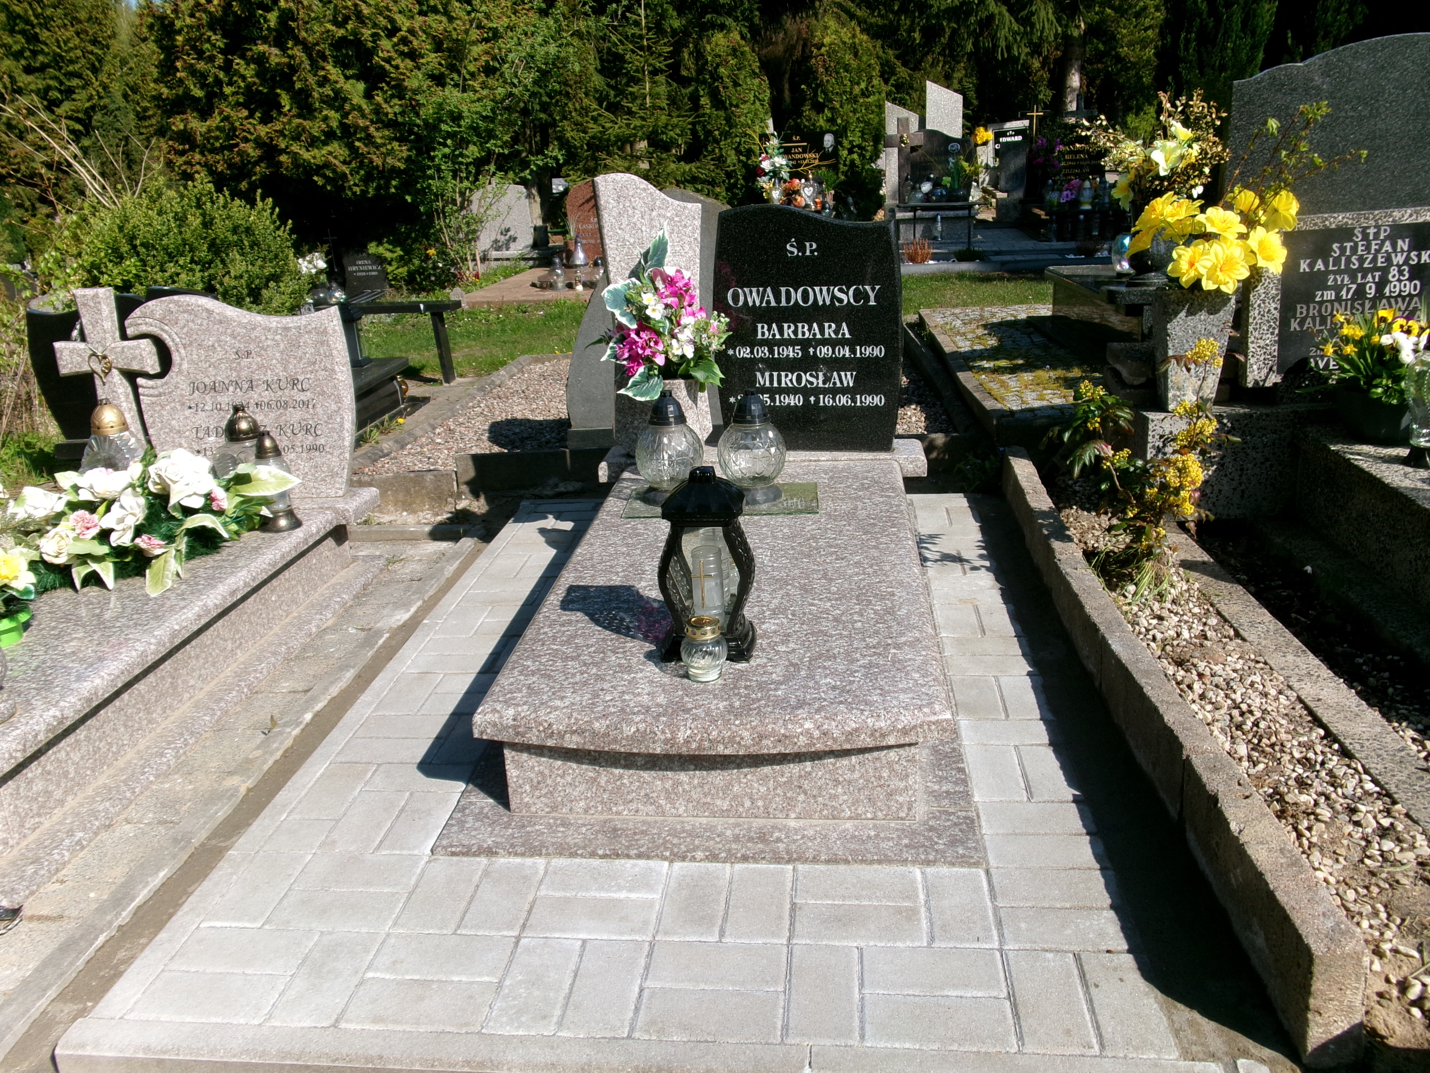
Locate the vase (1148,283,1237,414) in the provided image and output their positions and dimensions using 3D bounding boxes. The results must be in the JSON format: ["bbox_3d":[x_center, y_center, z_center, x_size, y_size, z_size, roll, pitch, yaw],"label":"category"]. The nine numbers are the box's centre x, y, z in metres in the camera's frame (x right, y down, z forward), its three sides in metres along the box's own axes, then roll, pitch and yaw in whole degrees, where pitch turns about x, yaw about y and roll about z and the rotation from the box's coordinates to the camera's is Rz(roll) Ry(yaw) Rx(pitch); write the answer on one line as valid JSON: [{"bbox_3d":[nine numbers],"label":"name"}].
[{"bbox_3d":[1.259,-0.496,3.058,0.165,0.300,0.145,-3,18,2],"label":"vase"}]

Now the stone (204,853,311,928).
[{"bbox_3d":[-0.757,0.614,1.932,0.100,0.060,0.200,-1,19,6],"label":"stone"}]

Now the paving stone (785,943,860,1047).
[{"bbox_3d":[0.151,0.656,1.606,0.100,0.060,0.200,-1,19,6],"label":"paving stone"}]

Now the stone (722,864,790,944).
[{"bbox_3d":[0.071,0.596,1.806,0.098,0.060,0.191,-1,19,6],"label":"stone"}]

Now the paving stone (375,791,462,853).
[{"bbox_3d":[-0.518,0.532,2.057,0.100,0.060,0.200,-1,19,6],"label":"paving stone"}]

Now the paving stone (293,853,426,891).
[{"bbox_3d":[-0.583,0.583,1.921,0.200,0.060,0.100,-1,19,6],"label":"paving stone"}]

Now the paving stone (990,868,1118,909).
[{"bbox_3d":[0.534,0.575,1.813,0.200,0.055,0.100,-1,19,6],"label":"paving stone"}]

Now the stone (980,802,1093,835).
[{"bbox_3d":[0.546,0.506,1.982,0.200,0.060,0.100,-1,19,6],"label":"stone"}]

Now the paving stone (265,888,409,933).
[{"bbox_3d":[-0.596,0.620,1.845,0.200,0.055,0.100,-1,19,6],"label":"paving stone"}]

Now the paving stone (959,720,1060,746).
[{"bbox_3d":[0.585,0.411,2.273,0.196,0.060,0.097,-1,19,6],"label":"paving stone"}]

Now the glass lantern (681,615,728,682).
[{"bbox_3d":[-0.018,0.197,2.020,0.080,0.100,0.080,-1,19,6],"label":"glass lantern"}]

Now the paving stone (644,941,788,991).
[{"bbox_3d":[0.004,0.646,1.682,0.200,0.055,0.100,-1,19,6],"label":"paving stone"}]

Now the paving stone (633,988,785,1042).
[{"bbox_3d":[-0.006,0.678,1.588,0.200,0.055,0.100,-1,19,6],"label":"paving stone"}]

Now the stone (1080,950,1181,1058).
[{"bbox_3d":[0.564,0.668,1.599,0.100,0.060,0.200,-1,19,6],"label":"stone"}]

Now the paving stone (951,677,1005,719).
[{"bbox_3d":[0.554,0.368,2.449,0.100,0.060,0.199,-1,19,6],"label":"paving stone"}]

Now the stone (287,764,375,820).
[{"bbox_3d":[-0.727,0.514,2.213,0.100,0.060,0.200,-1,19,6],"label":"stone"}]

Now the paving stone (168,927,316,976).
[{"bbox_3d":[-0.717,0.662,1.782,0.200,0.060,0.099,-1,19,6],"label":"paving stone"}]

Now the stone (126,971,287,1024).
[{"bbox_3d":[-0.715,0.681,1.653,0.200,0.060,0.100,-1,19,6],"label":"stone"}]

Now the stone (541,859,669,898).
[{"bbox_3d":[-0.183,0.592,1.917,0.200,0.060,0.100,-1,19,6],"label":"stone"}]

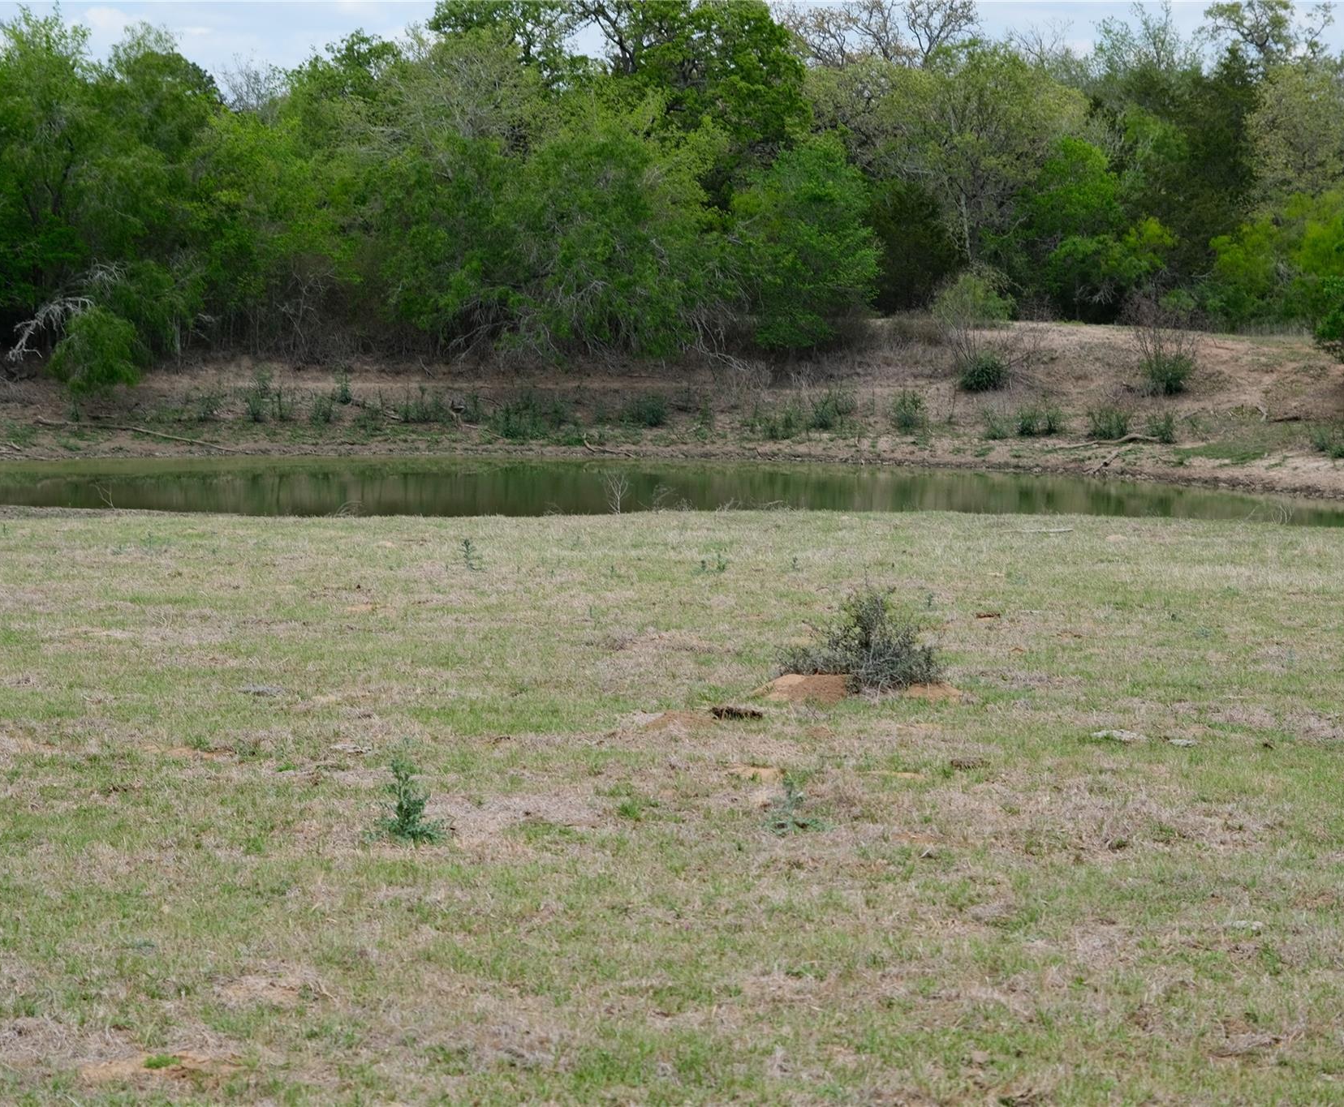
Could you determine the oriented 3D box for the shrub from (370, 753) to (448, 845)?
[{"bbox_3d":[-0.851,0.795,12.700,0.252,0.276,0.230,0,4,-4],"label":"shrub"}]

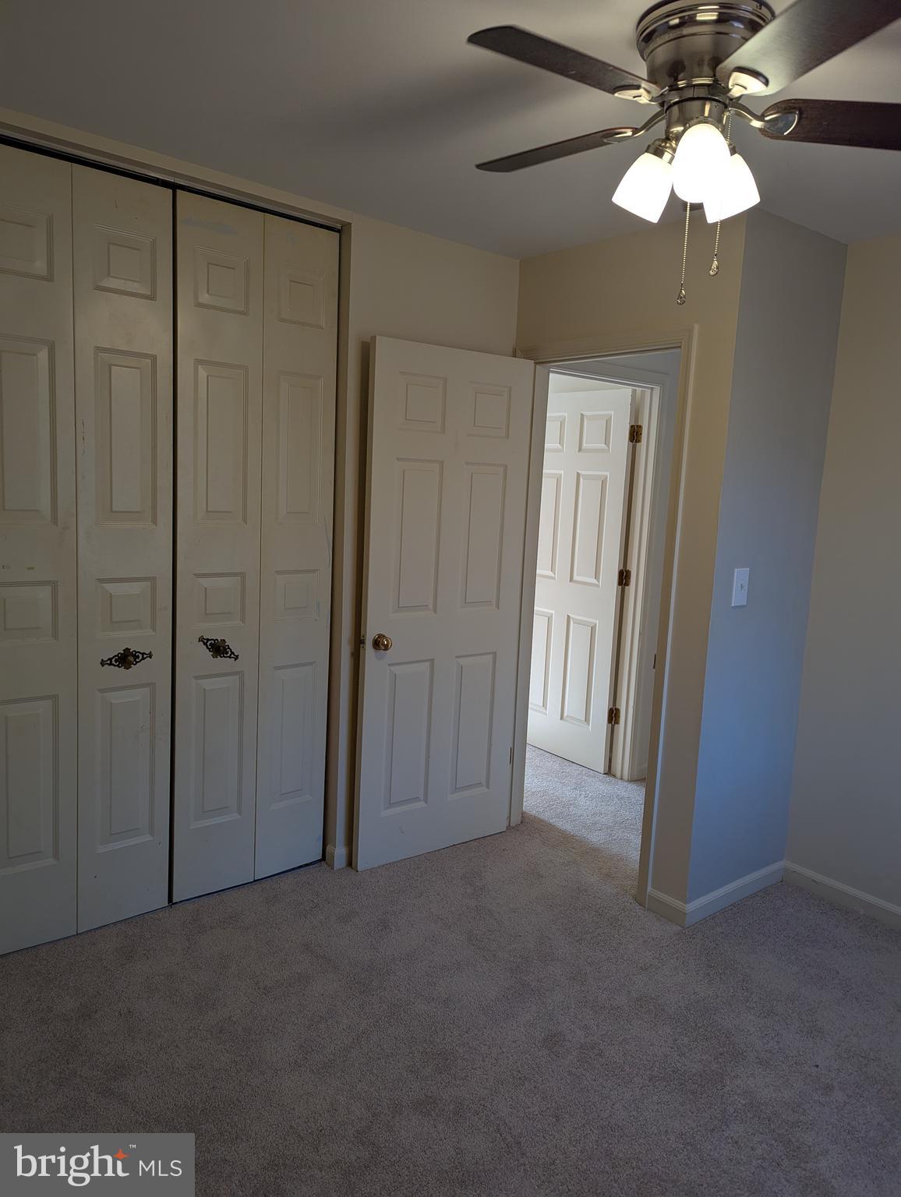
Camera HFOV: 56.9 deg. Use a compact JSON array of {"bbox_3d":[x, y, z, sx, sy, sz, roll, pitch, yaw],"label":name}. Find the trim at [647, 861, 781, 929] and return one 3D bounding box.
[{"bbox_3d":[1.040,1.105,3.211,0.670,0.080,0.170,-3,9,-39],"label":"trim"}]

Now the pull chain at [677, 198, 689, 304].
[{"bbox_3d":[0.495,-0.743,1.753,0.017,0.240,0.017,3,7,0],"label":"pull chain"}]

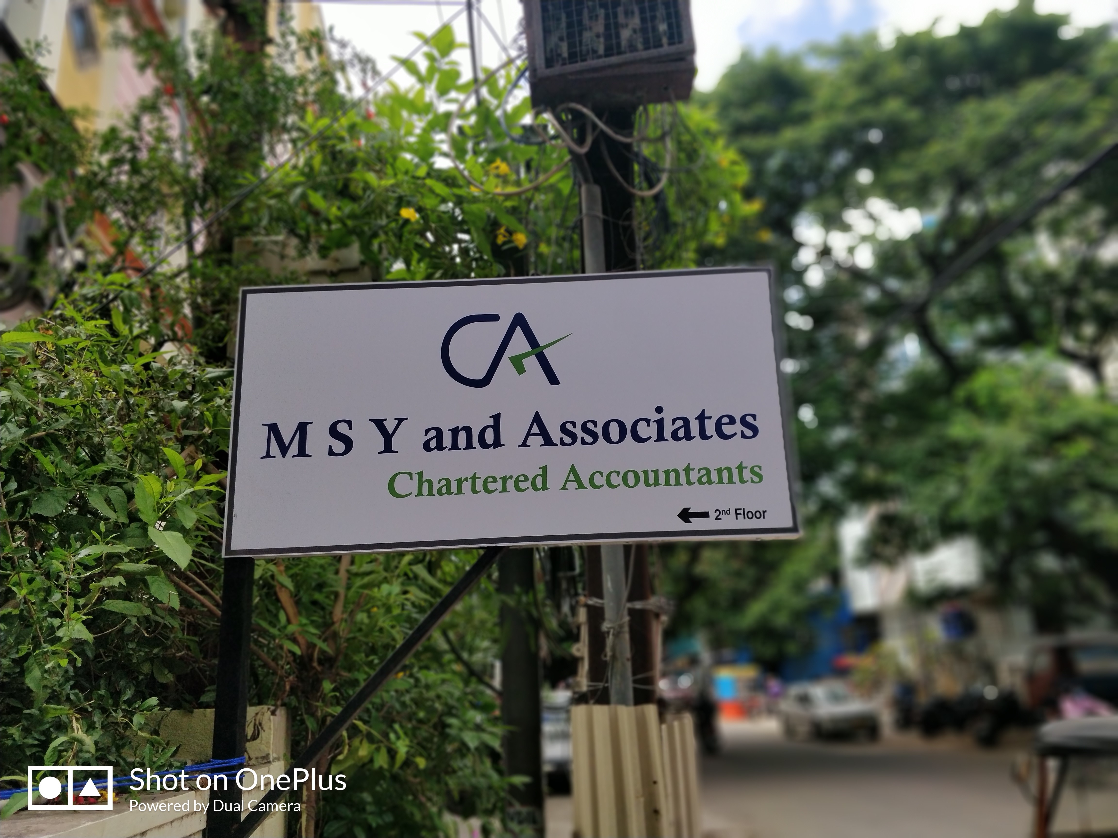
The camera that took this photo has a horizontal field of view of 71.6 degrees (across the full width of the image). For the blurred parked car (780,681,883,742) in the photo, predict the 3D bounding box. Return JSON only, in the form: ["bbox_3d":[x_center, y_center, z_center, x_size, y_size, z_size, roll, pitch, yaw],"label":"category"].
[{"bbox_3d":[7.650,8.300,22.050,1.600,1.420,3.850,-1,-17,-4],"label":"blurred parked car"}]

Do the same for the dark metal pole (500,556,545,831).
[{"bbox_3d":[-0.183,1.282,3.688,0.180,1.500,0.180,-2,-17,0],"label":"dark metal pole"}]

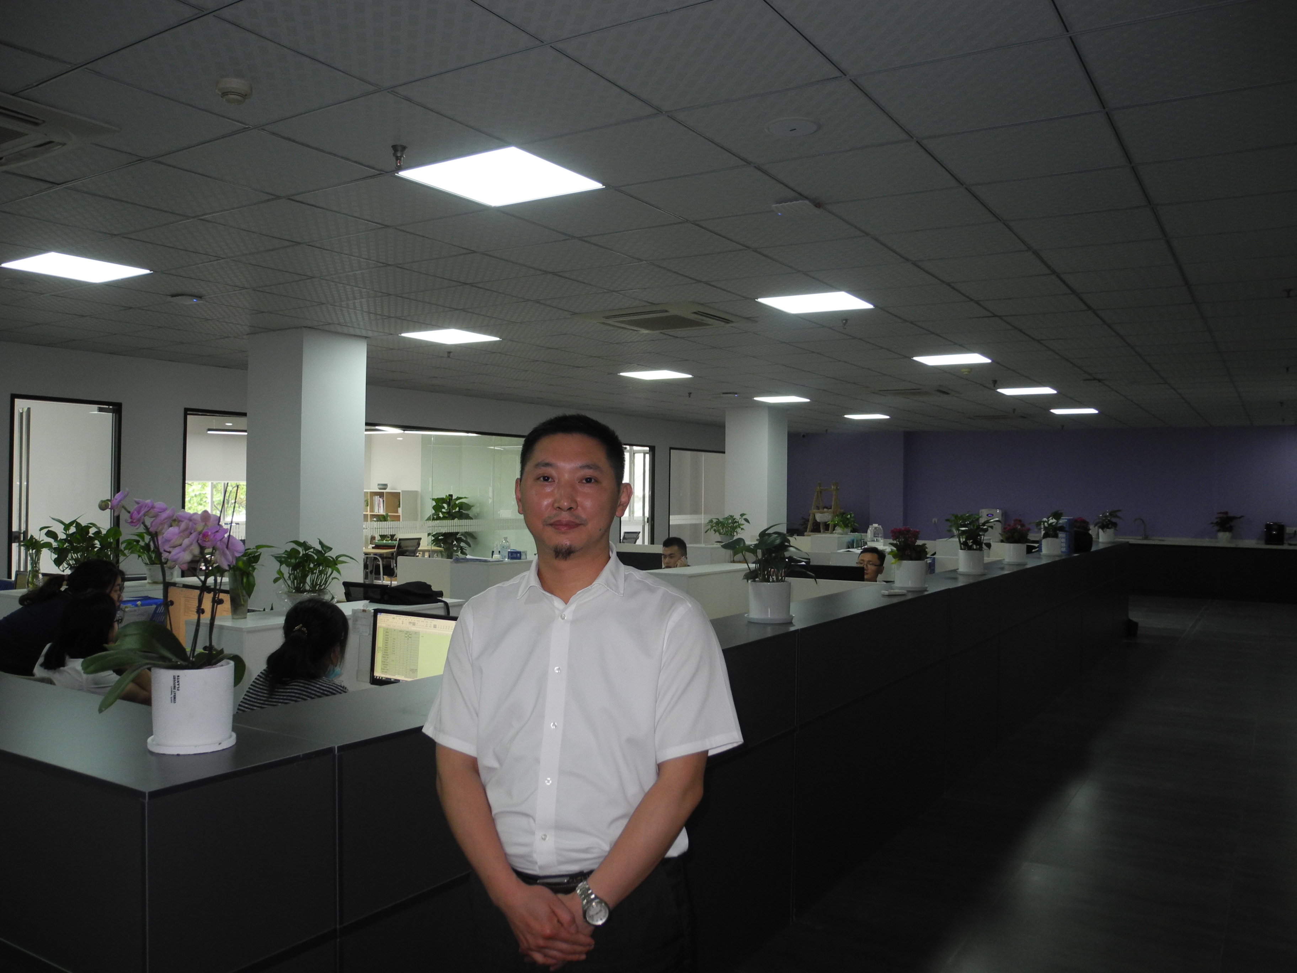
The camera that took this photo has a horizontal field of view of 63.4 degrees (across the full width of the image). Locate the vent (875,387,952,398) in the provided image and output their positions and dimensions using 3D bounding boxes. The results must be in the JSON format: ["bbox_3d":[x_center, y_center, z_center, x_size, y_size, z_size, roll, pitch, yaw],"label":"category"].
[{"bbox_3d":[3.009,-1.051,12.066,0.850,0.060,0.850,1,0,32],"label":"vent"}]

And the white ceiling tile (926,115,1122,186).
[{"bbox_3d":[1.278,-1.128,3.532,0.600,0.020,0.600,1,0,32],"label":"white ceiling tile"}]

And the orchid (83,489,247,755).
[{"bbox_3d":[-0.931,0.256,2.020,0.285,0.500,0.250,1,0,-25],"label":"orchid"}]

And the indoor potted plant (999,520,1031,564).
[{"bbox_3d":[2.680,0.405,7.660,0.220,0.325,0.220,1,0,19],"label":"indoor potted plant"}]

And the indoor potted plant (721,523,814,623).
[{"bbox_3d":[0.466,0.340,4.120,0.370,0.390,0.340,1,0,0],"label":"indoor potted plant"}]

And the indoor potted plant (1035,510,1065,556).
[{"bbox_3d":[3.390,0.393,8.850,0.270,0.385,0.240,1,0,21],"label":"indoor potted plant"}]

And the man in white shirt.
[{"bbox_3d":[-0.110,0.728,1.716,0.510,1.690,0.330,1,0,7],"label":"man in white shirt"}]

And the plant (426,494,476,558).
[{"bbox_3d":[-2.590,0.849,13.697,0.620,1.500,0.600,1,0,0],"label":"plant"}]

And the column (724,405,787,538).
[{"bbox_3d":[1.518,0.288,14.874,0.700,2.742,0.600,1,0,32],"label":"column"}]

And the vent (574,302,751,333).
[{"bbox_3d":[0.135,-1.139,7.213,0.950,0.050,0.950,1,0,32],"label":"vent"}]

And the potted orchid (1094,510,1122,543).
[{"bbox_3d":[5.108,0.444,11.650,0.295,0.371,0.280,1,0,0],"label":"potted orchid"}]

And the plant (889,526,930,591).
[{"bbox_3d":[1.368,0.379,5.500,0.212,0.337,0.200,1,0,0],"label":"plant"}]

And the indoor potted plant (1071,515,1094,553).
[{"bbox_3d":[3.940,0.433,9.550,0.220,0.340,0.210,1,0,22],"label":"indoor potted plant"}]

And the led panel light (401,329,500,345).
[{"bbox_3d":[-1.545,-1.168,8.238,0.600,0.020,0.600,1,0,32],"label":"led panel light"}]

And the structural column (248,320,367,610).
[{"bbox_3d":[-2.640,0.200,8.043,0.670,2.742,0.600,1,0,32],"label":"structural column"}]

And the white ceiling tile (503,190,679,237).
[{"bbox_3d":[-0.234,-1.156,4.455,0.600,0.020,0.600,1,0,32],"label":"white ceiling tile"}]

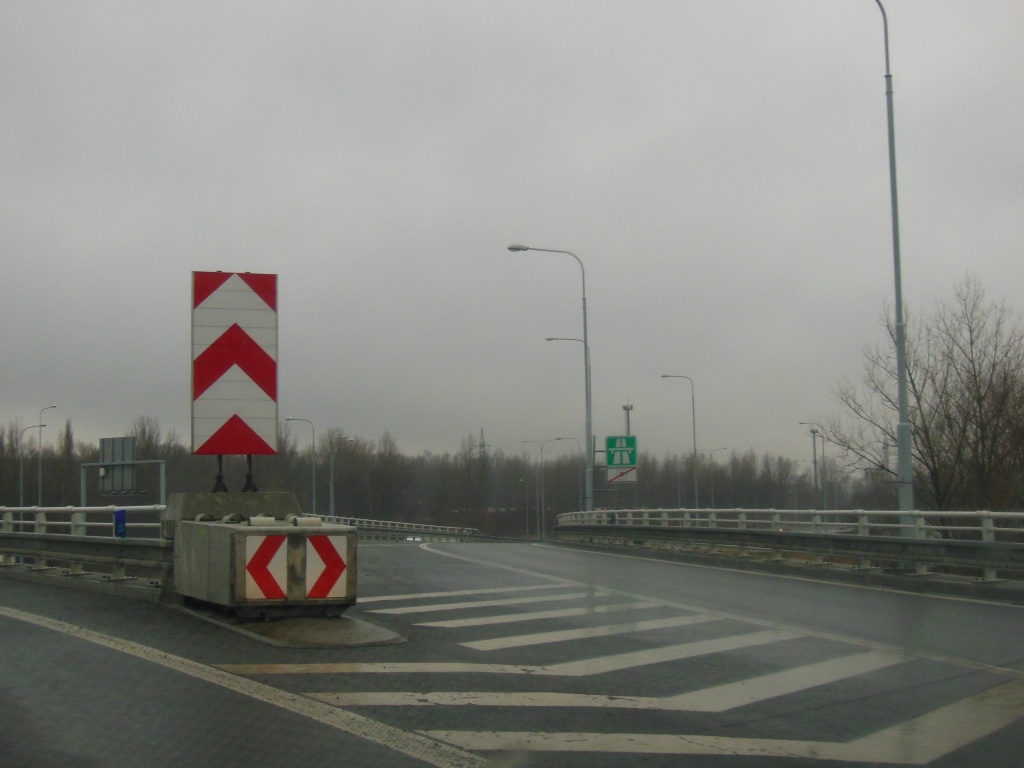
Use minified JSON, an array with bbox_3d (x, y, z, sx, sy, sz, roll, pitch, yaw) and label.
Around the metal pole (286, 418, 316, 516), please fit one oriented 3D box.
[{"bbox_3d":[-17.044,7.976,124.569,2.600,10.300,0.300,0,-5,-13],"label":"metal pole"}]

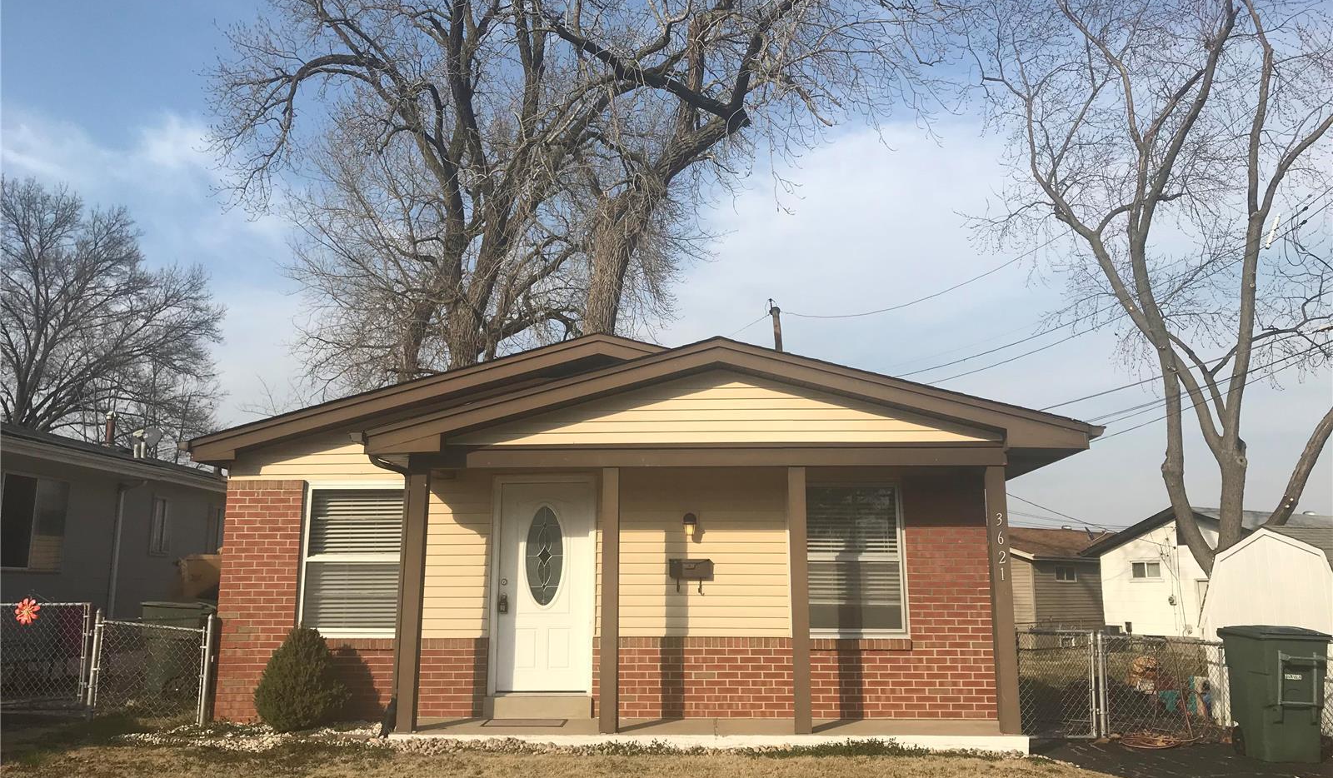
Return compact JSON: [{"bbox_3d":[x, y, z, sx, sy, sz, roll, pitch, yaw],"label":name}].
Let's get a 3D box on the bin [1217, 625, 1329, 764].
[{"bbox_3d":[5.110,2.543,9.101,0.630,1.070,0.800,-1,-11,4],"label":"bin"}]

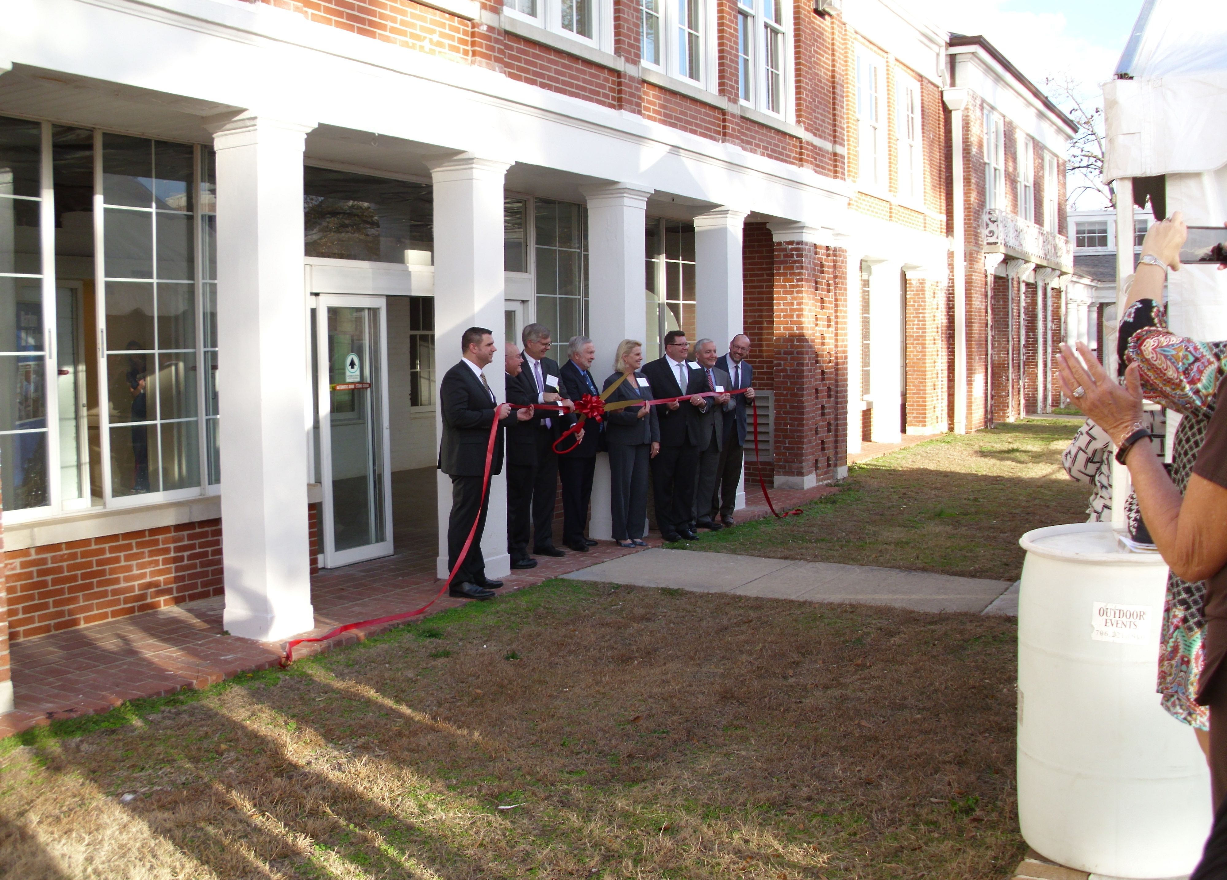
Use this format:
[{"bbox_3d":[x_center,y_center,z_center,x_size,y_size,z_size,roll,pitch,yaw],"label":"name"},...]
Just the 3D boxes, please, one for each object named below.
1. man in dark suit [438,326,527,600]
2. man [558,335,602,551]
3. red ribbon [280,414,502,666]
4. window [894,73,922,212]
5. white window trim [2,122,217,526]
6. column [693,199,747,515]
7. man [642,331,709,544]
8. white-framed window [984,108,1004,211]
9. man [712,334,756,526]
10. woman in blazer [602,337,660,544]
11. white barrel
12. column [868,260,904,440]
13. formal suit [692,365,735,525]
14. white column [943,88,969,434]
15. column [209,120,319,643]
[{"bbox_3d":[-0.881,0.141,8.998,0.460,1.785,0.520,1,4,16],"label":"man in dark suit"},{"bbox_3d":[-0.234,0.015,10.987,0.380,1.735,0.500,2,5,29],"label":"man"},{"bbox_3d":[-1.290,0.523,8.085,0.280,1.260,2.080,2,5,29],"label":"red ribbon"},{"bbox_3d":[5.063,-5.096,23.100,0.130,2.200,1.560,2,5,29],"label":"window"},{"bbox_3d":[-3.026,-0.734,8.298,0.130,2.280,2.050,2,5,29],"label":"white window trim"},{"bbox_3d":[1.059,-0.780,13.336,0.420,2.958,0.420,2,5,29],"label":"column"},{"bbox_3d":[0.541,-0.045,11.613,0.380,1.800,0.580,4,6,45],"label":"man"},{"bbox_3d":[7.293,-5.319,25.902,0.150,1.949,1.639,2,5,29],"label":"white-framed window"},{"bbox_3d":[1.073,-0.113,12.620,0.510,1.755,0.370,-2,5,-27],"label":"man"},{"bbox_3d":[0.152,0.019,11.220,0.460,1.710,0.320,-4,6,-42],"label":"woman in blazer"},{"bbox_3d":[1.500,0.757,3.990,0.590,0.900,0.590,0,4,0],"label":"white barrel"},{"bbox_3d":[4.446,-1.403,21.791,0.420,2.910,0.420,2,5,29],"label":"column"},{"bbox_3d":[0.904,0.036,12.274,0.360,1.480,0.520,4,6,45],"label":"formal suit"},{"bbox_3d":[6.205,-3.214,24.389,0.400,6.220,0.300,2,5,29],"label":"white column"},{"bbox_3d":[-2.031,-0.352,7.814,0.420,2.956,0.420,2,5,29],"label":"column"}]

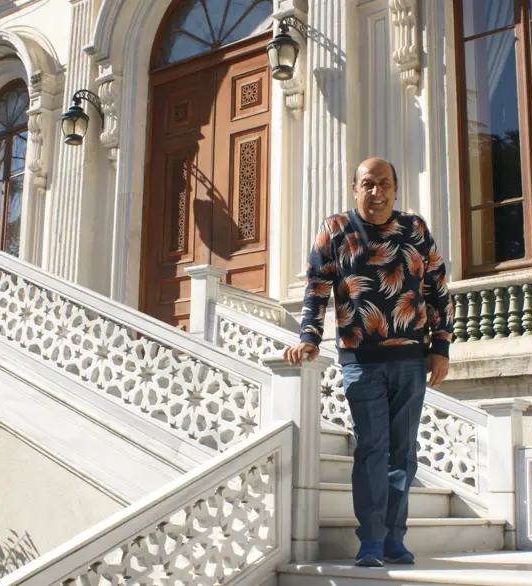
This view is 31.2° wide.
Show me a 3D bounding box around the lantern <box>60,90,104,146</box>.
[{"bbox_3d":[-1.810,-1.720,9.500,0.274,0.617,0.519,-9,-16,36],"label":"lantern"}]

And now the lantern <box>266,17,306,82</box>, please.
[{"bbox_3d":[0.219,-1.972,7.732,0.270,0.560,0.518,-9,-16,37],"label":"lantern"}]

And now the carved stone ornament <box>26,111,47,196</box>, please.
[{"bbox_3d":[-2.441,-1.488,10.159,0.196,0.963,0.167,-9,-16,36],"label":"carved stone ornament"}]

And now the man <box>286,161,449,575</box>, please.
[{"bbox_3d":[0.429,0.239,3.986,0.660,1.720,0.400,0,-13,6],"label":"man"}]

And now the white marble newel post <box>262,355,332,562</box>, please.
[{"bbox_3d":[0.119,0.642,3.705,0.210,0.785,0.210,-9,-16,37],"label":"white marble newel post"}]

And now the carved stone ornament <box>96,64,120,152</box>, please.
[{"bbox_3d":[-1.579,-1.867,9.584,0.196,0.959,0.167,-9,-16,36],"label":"carved stone ornament"}]

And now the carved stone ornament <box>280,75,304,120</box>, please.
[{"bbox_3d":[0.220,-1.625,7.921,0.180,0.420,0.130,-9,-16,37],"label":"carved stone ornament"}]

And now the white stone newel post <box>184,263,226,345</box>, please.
[{"bbox_3d":[-0.430,0.218,6.659,0.210,0.785,0.210,-9,-16,37],"label":"white stone newel post"}]

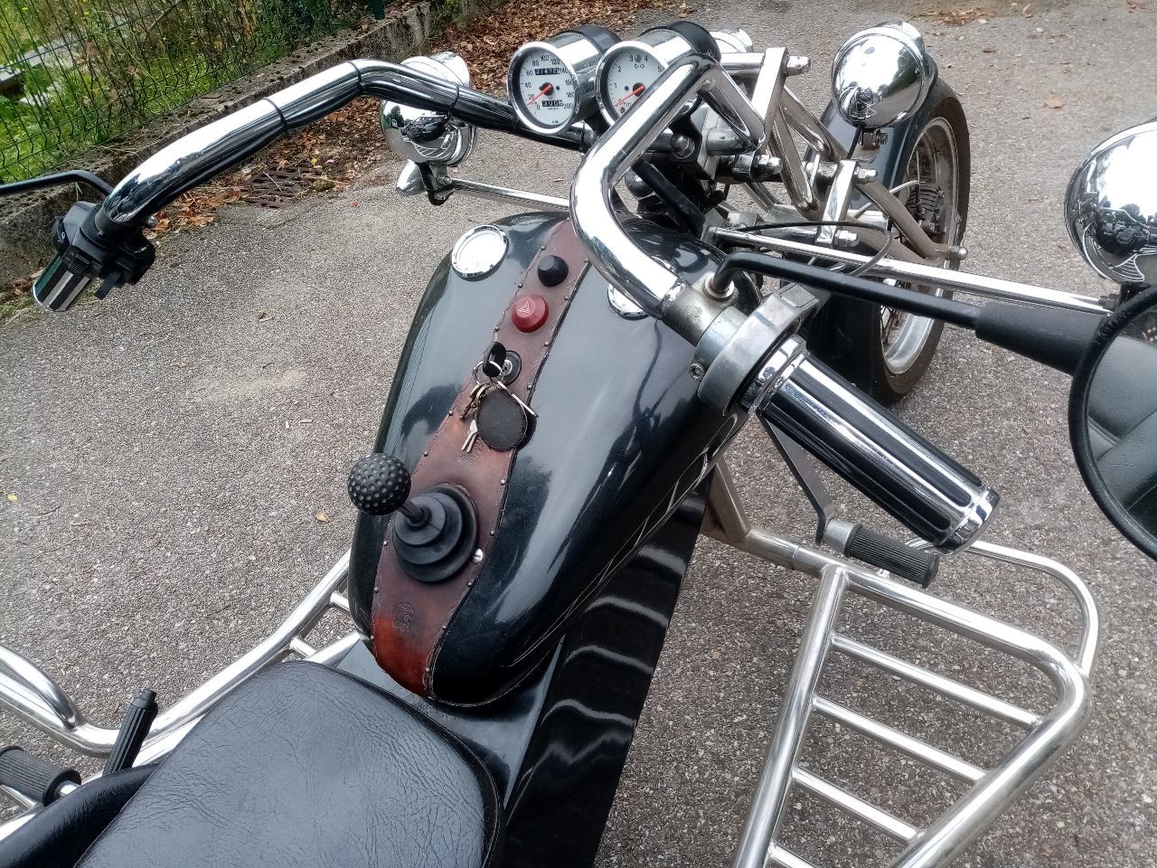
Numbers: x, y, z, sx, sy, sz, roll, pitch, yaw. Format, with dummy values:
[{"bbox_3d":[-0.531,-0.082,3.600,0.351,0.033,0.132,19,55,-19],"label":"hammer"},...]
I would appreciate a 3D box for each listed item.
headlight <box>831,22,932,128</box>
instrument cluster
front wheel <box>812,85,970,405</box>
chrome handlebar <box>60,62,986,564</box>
[{"bbox_3d":[0.408,-0.479,1.165,0.135,0.138,0.135,14,44,31],"label":"headlight"},{"bbox_3d":[0.032,-0.346,0.848,0.190,0.090,0.098,14,40,31],"label":"instrument cluster"},{"bbox_3d":[0.644,-0.375,1.756,0.130,0.640,0.640,14,44,32],"label":"front wheel"},{"bbox_3d":[-0.063,-0.226,0.742,0.890,0.175,0.475,14,44,31],"label":"chrome handlebar"}]

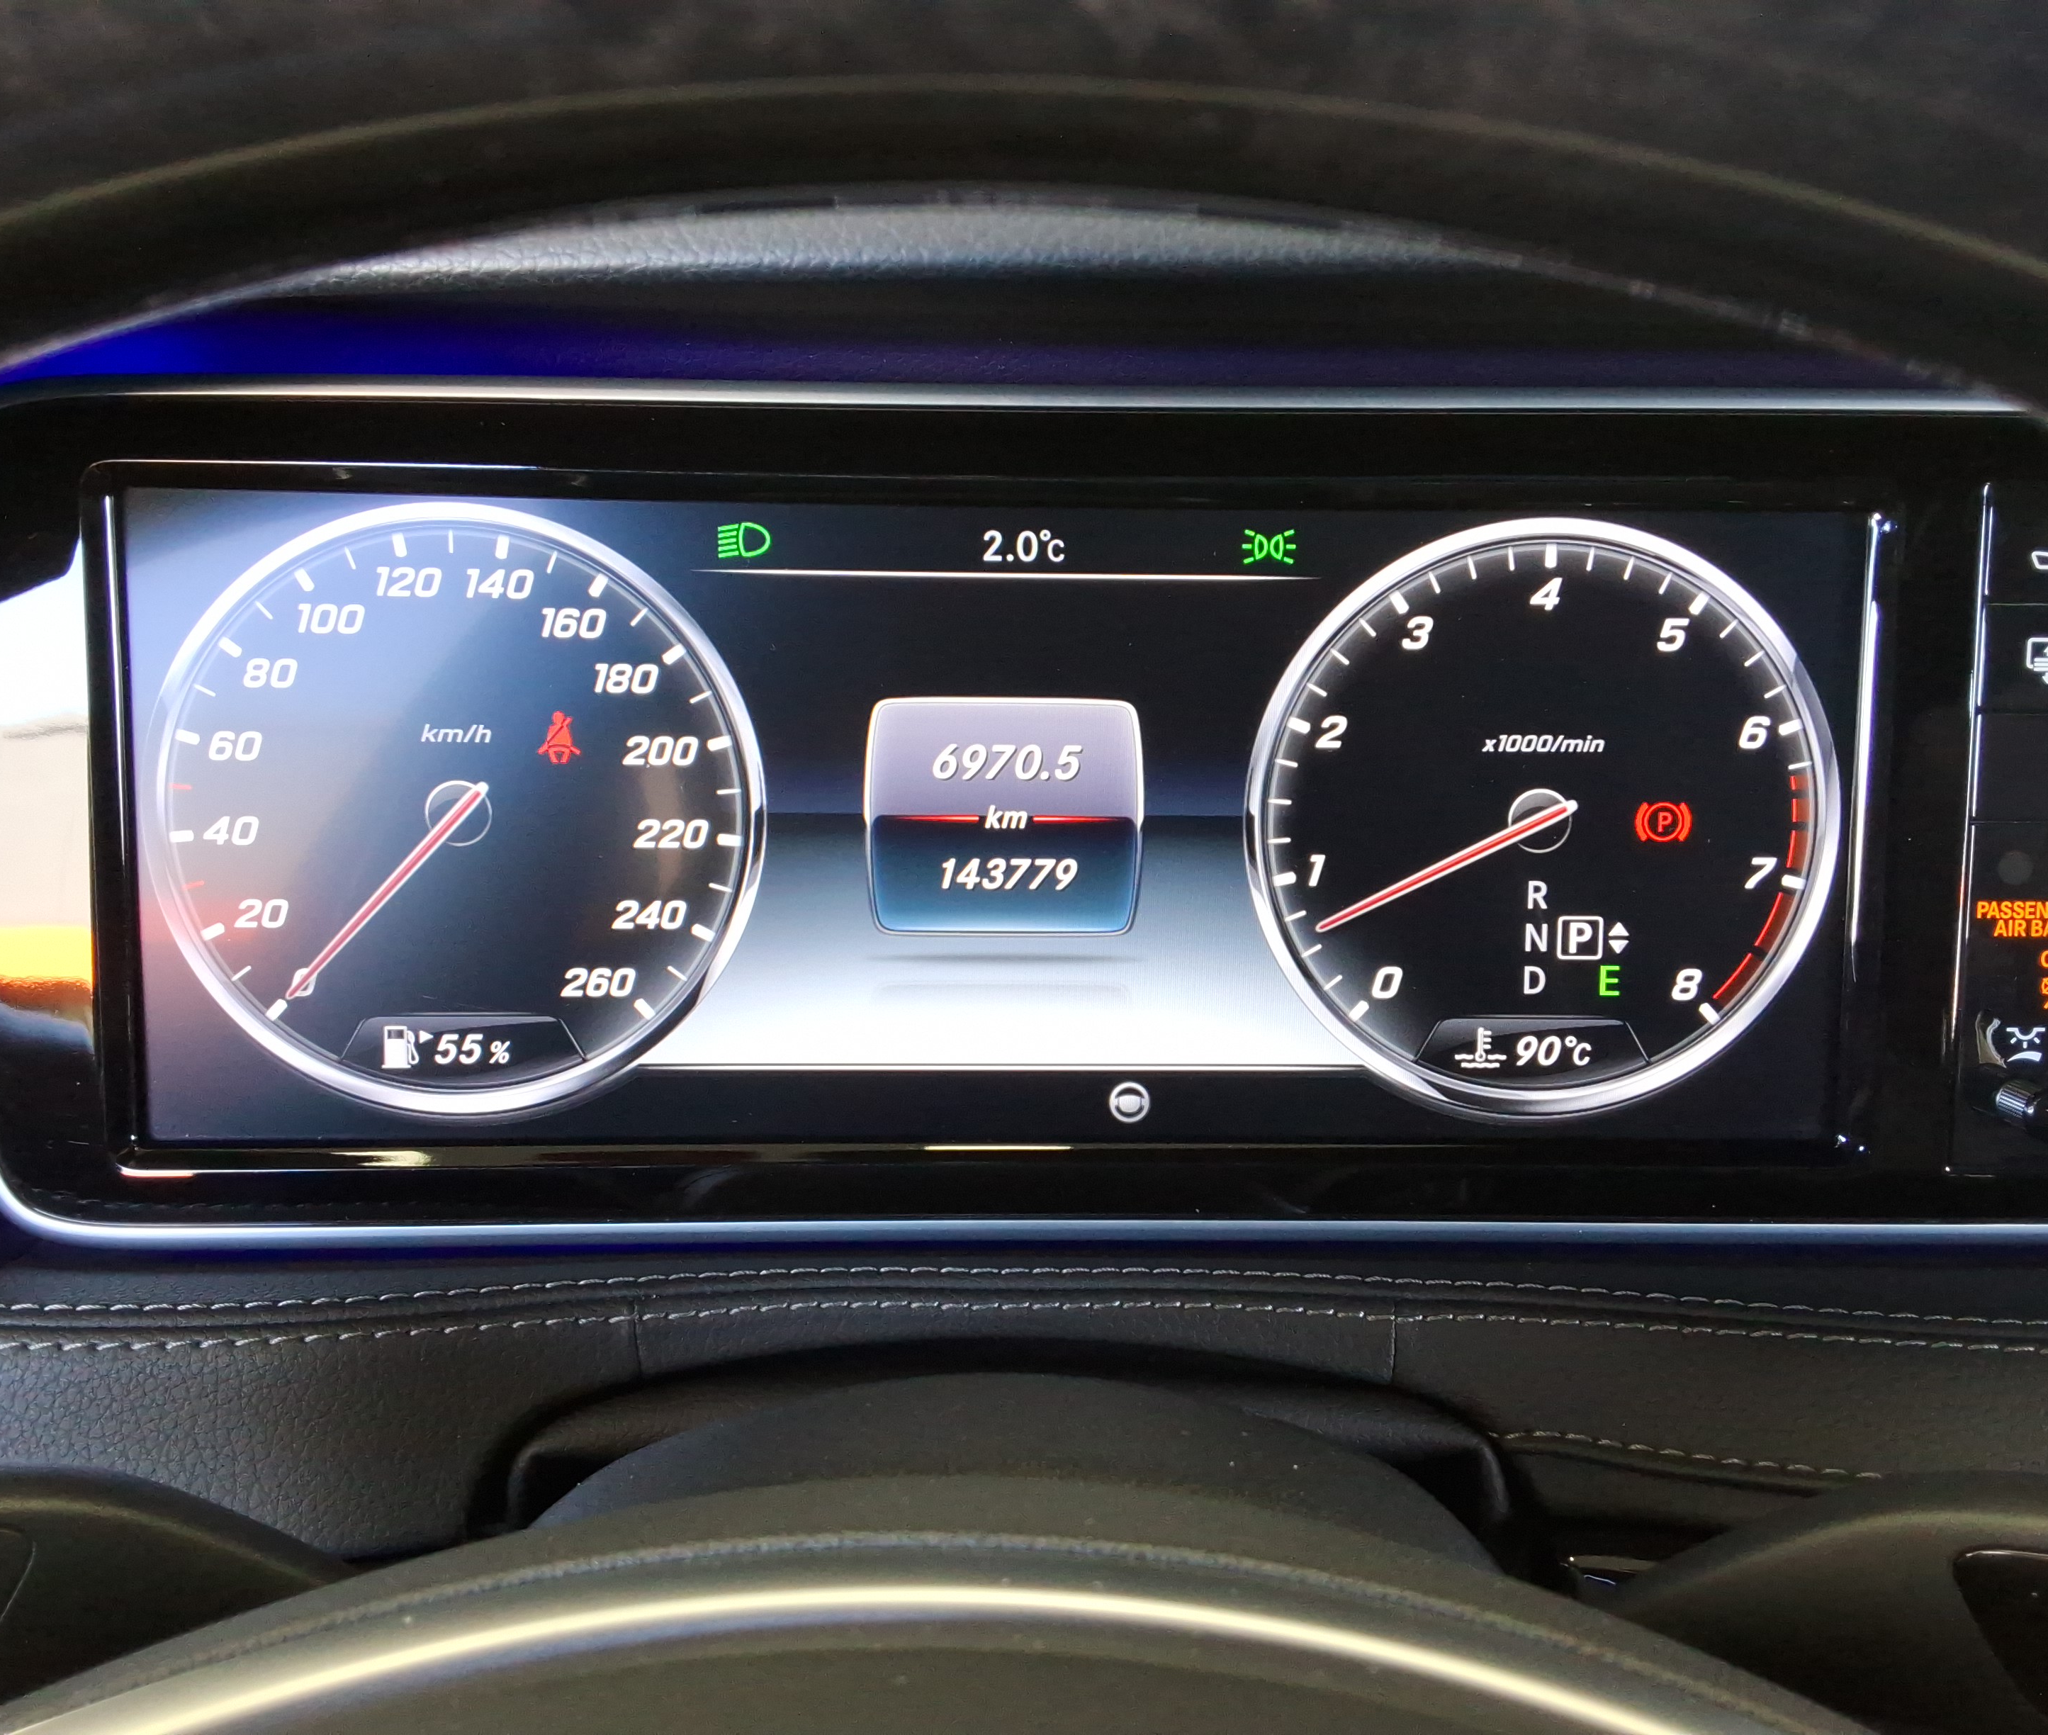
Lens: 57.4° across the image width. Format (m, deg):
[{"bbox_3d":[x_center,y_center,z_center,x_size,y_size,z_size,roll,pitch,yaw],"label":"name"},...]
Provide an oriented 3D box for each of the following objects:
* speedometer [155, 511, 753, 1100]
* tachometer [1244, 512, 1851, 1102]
[{"bbox_3d":[-0.096,-0.009,0.322,0.105,0.105,0.010,0,5,-2],"label":"speedometer"},{"bbox_3d":[0.091,-0.008,0.330,0.105,0.105,0.010,0,5,-2],"label":"tachometer"}]

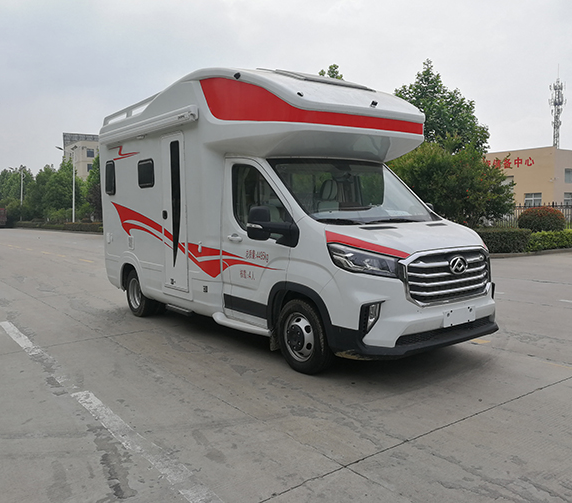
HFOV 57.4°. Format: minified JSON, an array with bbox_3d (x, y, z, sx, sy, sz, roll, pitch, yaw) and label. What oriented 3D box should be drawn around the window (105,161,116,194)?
[{"bbox_3d":[-2.594,-1.089,7.746,0.060,0.530,0.360,-4,6,-39],"label":"window"}]

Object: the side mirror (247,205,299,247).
[{"bbox_3d":[-0.147,-0.233,4.671,0.440,0.380,0.240,-4,6,-39],"label":"side mirror"}]

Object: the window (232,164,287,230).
[{"bbox_3d":[-0.251,-0.535,5.174,0.100,0.710,0.930,-4,6,-39],"label":"window"}]

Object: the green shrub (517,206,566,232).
[{"bbox_3d":[9.628,-0.877,19.700,1.800,1.500,1.800,-1,4,0],"label":"green shrub"}]

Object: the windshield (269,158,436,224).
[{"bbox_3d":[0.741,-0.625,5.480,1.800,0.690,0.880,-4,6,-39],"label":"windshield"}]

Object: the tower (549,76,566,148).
[{"bbox_3d":[75.301,-28.567,145.000,4.200,38.000,4.200,-1,4,0],"label":"tower"}]

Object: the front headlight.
[{"bbox_3d":[0.645,0.073,4.435,0.330,0.270,0.560,-4,6,-39],"label":"front headlight"}]

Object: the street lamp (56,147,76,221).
[{"bbox_3d":[-20.061,-5.885,48.000,1.900,7.900,0.400,-4,5,-37],"label":"street lamp"}]

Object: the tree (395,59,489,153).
[{"bbox_3d":[6.262,-4.283,22.500,4.800,8.000,4.800,-1,4,0],"label":"tree"}]

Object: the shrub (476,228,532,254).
[{"bbox_3d":[6.999,-0.305,17.300,2.200,0.800,1.400,-4,5,-34],"label":"shrub"}]

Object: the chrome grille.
[{"bbox_3d":[1.479,0.219,4.640,1.260,0.390,0.160,-4,6,-39],"label":"chrome grille"}]

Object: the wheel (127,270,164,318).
[{"bbox_3d":[-2.036,0.593,7.736,0.420,0.690,0.690,-4,6,-39],"label":"wheel"}]

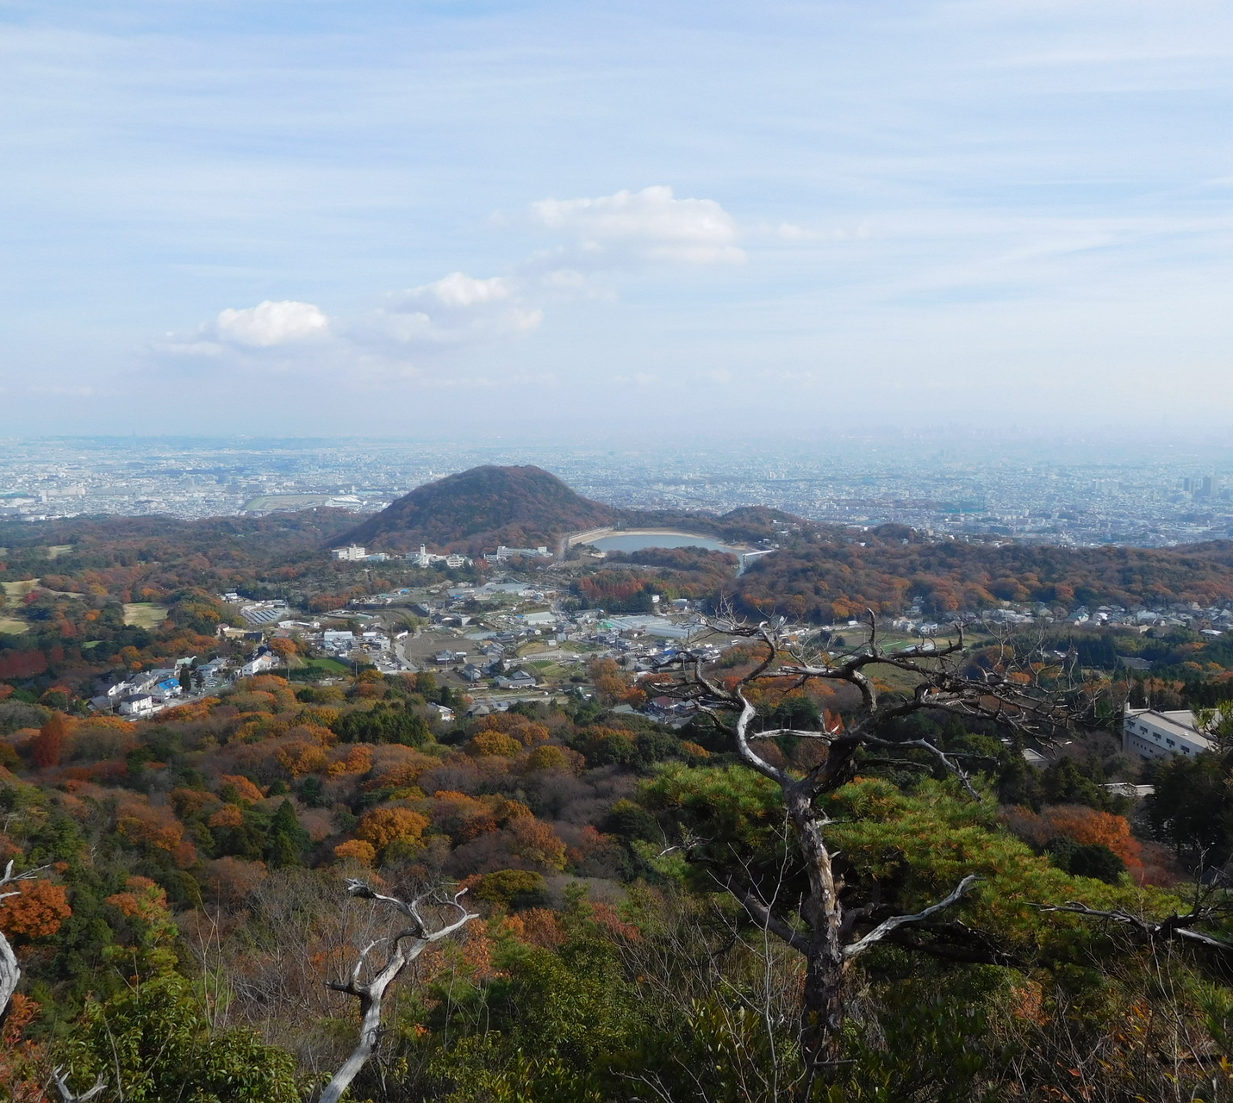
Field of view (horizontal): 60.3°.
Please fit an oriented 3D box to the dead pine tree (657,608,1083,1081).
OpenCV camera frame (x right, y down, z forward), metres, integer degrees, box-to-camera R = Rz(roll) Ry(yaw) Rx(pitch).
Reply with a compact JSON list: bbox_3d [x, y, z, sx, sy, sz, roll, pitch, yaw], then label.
[{"bbox_3d":[1.570,1.940,6.800,2.750,3.150,2.200,0,7,0],"label":"dead pine tree"}]

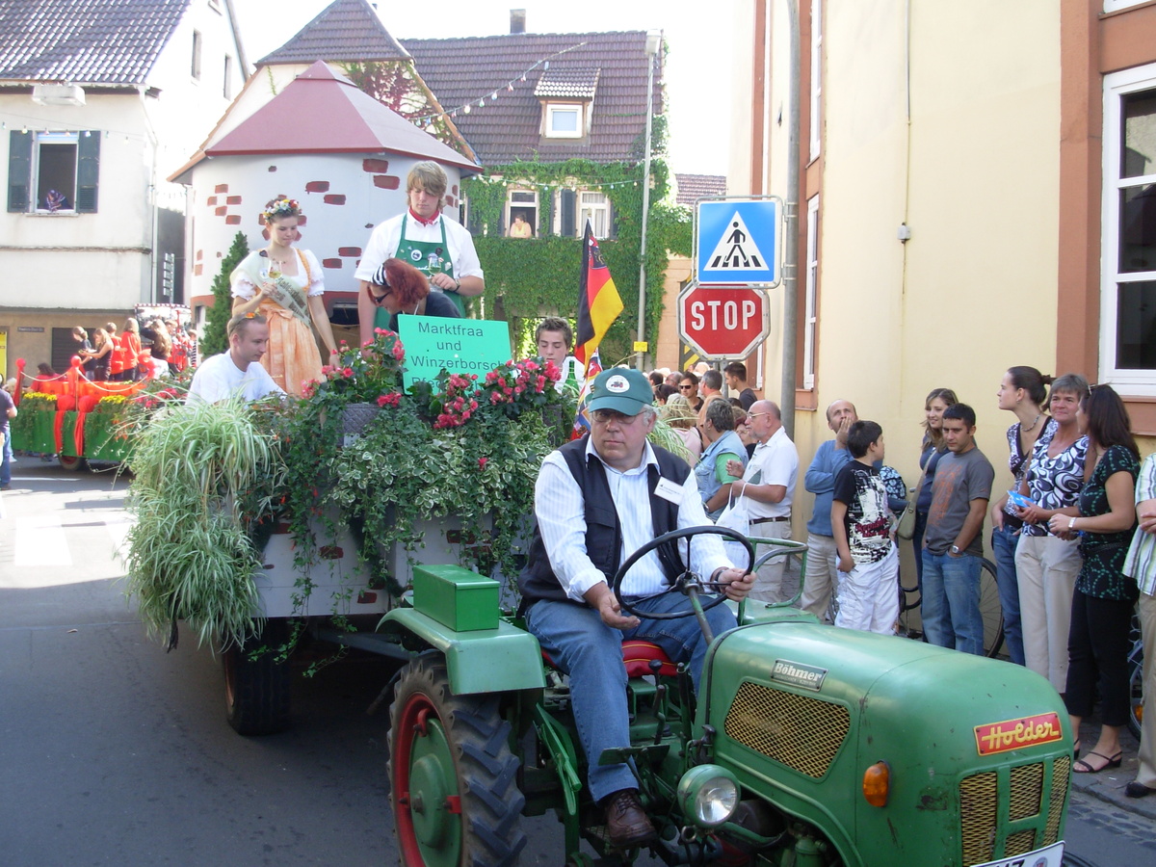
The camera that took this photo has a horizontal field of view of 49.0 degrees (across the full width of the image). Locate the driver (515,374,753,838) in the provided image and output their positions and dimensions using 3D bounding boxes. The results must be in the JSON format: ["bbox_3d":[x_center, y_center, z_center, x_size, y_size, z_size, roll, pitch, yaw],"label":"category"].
[{"bbox_3d":[0.143,0.441,3.580,0.660,1.249,0.820,0,3,-22],"label":"driver"}]

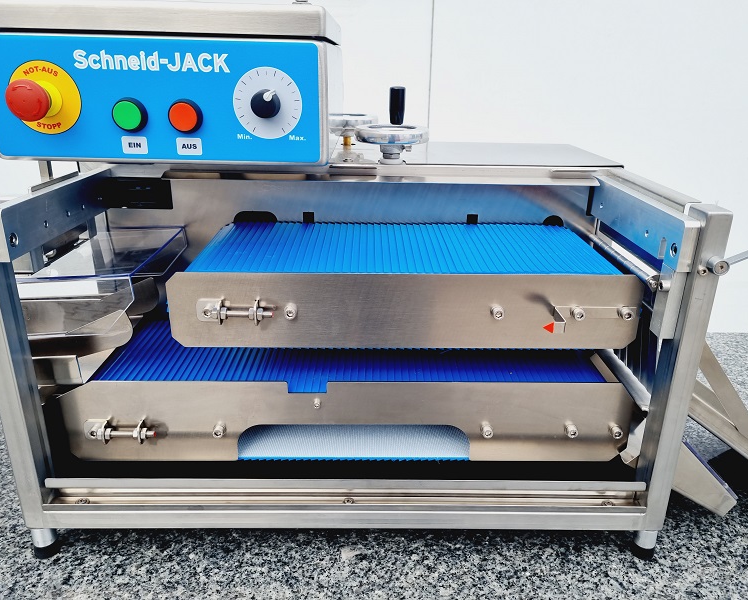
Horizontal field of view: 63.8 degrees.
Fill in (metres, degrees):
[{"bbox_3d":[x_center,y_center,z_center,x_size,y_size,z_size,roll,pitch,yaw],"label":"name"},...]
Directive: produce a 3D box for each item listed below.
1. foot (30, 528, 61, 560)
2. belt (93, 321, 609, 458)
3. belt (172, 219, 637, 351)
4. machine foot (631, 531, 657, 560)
[{"bbox_3d":[-0.331,0.237,0.604,0.025,0.037,0.025,0,21,0],"label":"foot"},{"bbox_3d":[-0.024,0.086,0.671,0.537,0.091,0.182,0,21,0],"label":"belt"},{"bbox_3d":[0.027,-0.022,0.628,0.424,0.075,0.182,0,21,0],"label":"belt"},{"bbox_3d":[0.275,0.240,0.607,0.025,0.037,0.025,0,21,0],"label":"machine foot"}]

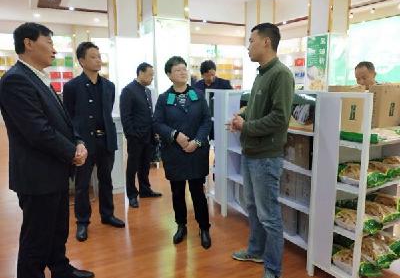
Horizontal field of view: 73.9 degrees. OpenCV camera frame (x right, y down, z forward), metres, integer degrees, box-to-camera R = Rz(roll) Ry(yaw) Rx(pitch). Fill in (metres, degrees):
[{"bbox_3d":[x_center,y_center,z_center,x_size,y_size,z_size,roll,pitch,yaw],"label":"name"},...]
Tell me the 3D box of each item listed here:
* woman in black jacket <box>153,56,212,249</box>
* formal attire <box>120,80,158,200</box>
[{"bbox_3d":[-0.155,0.105,2.303,0.490,1.590,0.360,-1,8,-9],"label":"woman in black jacket"},{"bbox_3d":[-0.730,0.012,3.280,0.320,1.400,0.460,4,8,28],"label":"formal attire"}]

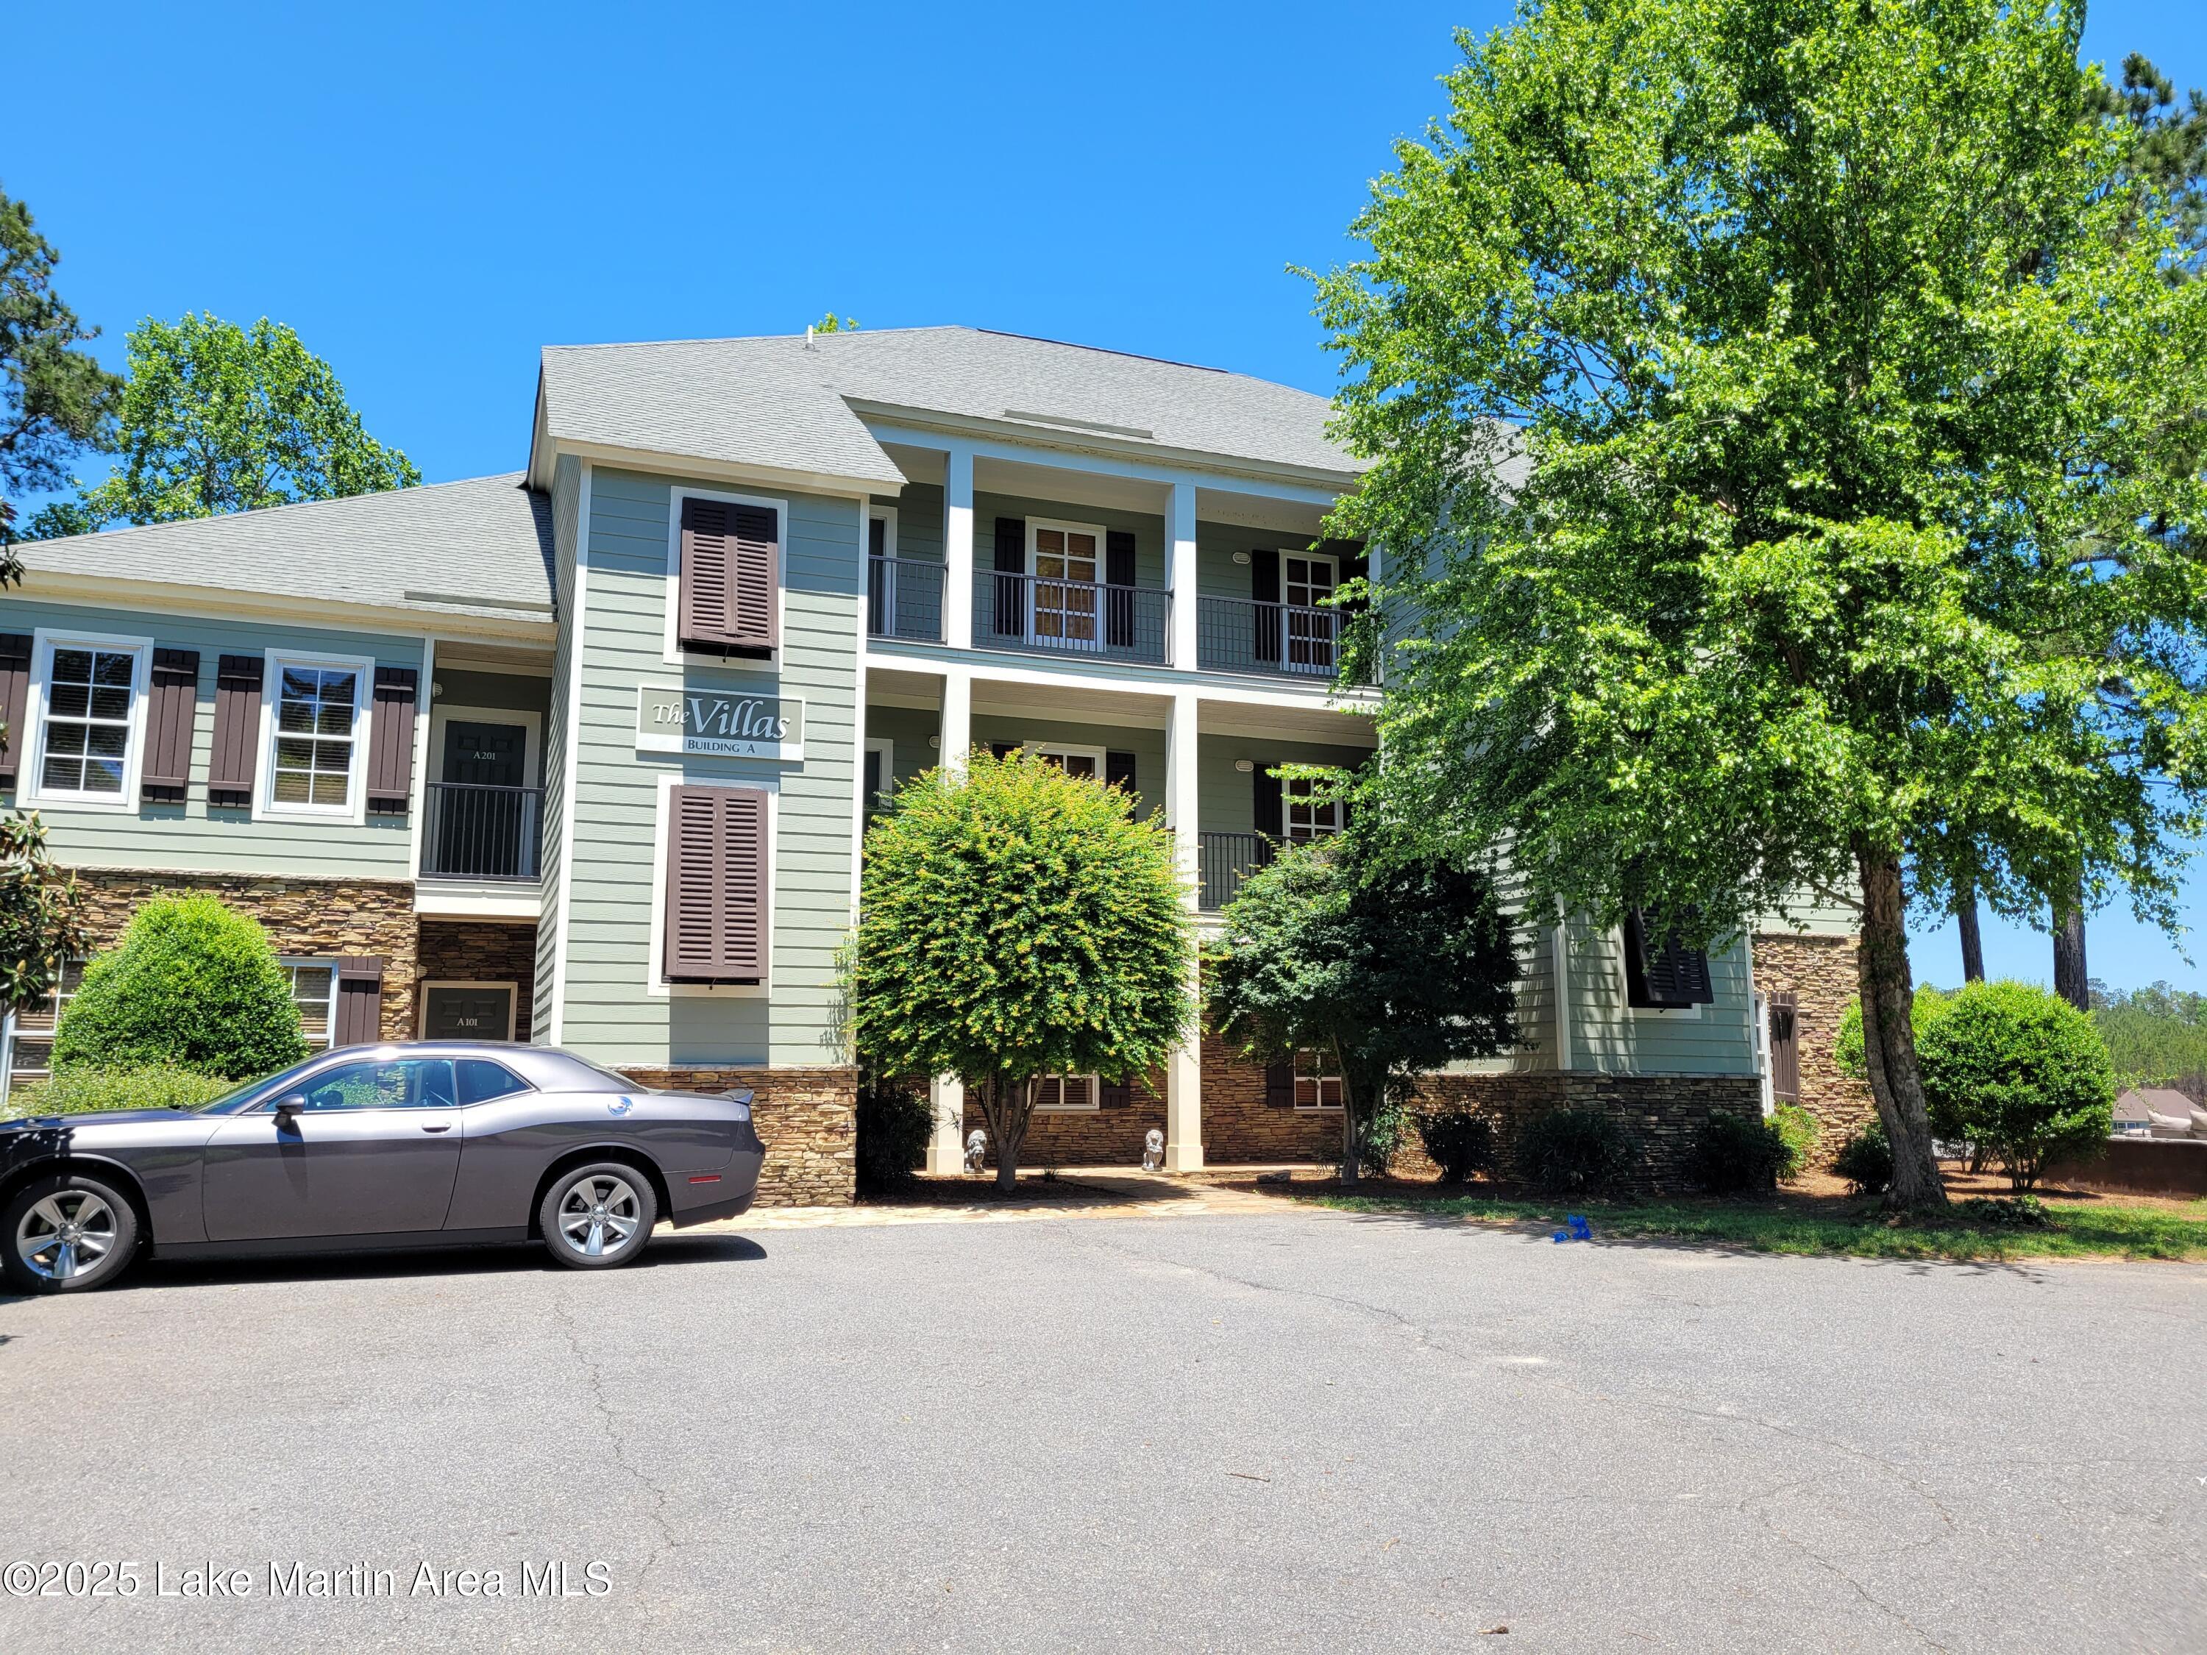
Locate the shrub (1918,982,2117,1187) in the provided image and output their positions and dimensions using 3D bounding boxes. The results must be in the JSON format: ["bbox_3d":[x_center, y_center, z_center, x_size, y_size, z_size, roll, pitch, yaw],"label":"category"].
[{"bbox_3d":[10.562,2.988,19.194,2.280,2.357,2.250,0,-9,0],"label":"shrub"}]

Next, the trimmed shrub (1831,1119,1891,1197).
[{"bbox_3d":[8.583,3.676,18.462,0.920,0.754,0.920,0,-9,0],"label":"trimmed shrub"}]

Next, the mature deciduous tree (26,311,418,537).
[{"bbox_3d":[-22.524,-2.566,40.985,11.500,21.600,11.500,0,-9,0],"label":"mature deciduous tree"}]

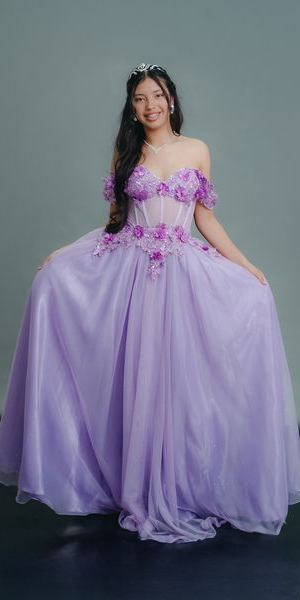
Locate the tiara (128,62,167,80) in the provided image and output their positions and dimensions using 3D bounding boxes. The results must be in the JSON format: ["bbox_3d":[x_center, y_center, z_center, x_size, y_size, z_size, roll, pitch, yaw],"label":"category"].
[{"bbox_3d":[-0.009,-0.818,3.170,0.135,0.055,0.090,-7,0,6],"label":"tiara"}]

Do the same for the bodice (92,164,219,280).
[{"bbox_3d":[0.027,-0.281,3.180,0.435,0.400,0.270,0,2,-4],"label":"bodice"}]

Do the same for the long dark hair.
[{"bbox_3d":[-0.018,-0.542,3.200,0.275,0.585,0.250,0,2,0],"label":"long dark hair"}]

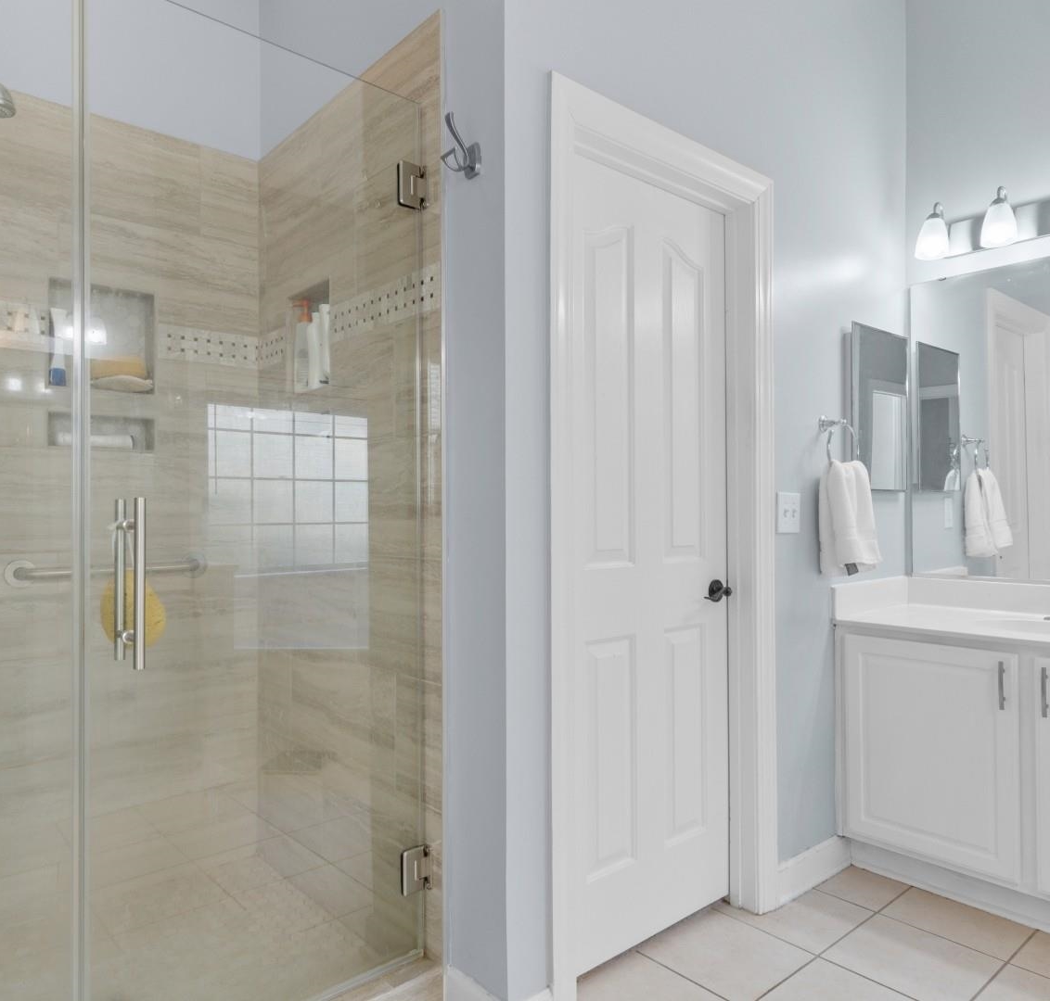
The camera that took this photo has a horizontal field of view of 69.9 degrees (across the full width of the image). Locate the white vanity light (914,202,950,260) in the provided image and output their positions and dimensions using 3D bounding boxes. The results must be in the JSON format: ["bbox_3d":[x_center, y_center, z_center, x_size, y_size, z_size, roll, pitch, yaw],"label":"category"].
[{"bbox_3d":[1.418,-0.943,2.607,0.135,0.186,0.110,0,-1,-42],"label":"white vanity light"}]

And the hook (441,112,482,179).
[{"bbox_3d":[-0.140,-0.779,1.650,0.073,0.125,0.055,0,-1,-40],"label":"hook"}]

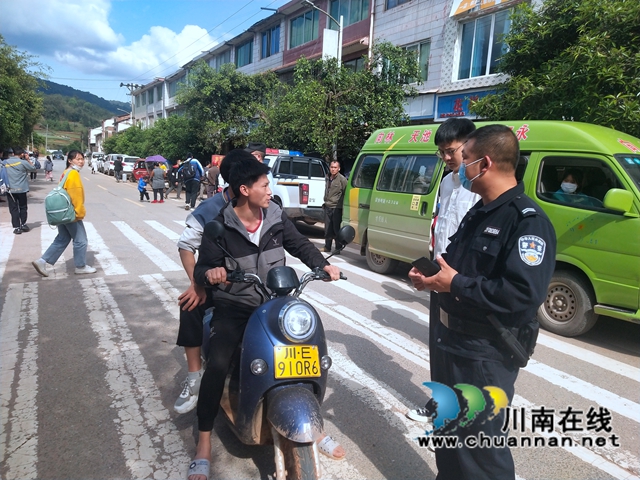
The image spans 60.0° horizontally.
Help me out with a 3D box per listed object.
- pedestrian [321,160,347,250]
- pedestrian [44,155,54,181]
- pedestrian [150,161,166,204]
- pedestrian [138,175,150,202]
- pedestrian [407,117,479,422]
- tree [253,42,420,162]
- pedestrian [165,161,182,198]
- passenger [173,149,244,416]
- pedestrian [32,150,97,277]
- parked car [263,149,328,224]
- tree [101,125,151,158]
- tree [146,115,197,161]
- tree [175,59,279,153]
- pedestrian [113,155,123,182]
[{"bbox_3d":[0.266,-0.613,9.850,0.460,1.670,0.300,5,8,23],"label":"pedestrian"},{"bbox_3d":[-16.190,-4.325,33.200,0.460,1.520,0.450,-1,8,-26],"label":"pedestrian"},{"bbox_3d":[-6.075,-2.250,20.800,0.520,1.580,0.420,1,8,-15],"label":"pedestrian"},{"bbox_3d":[-6.423,-1.876,20.300,0.420,1.020,0.360,5,8,20],"label":"pedestrian"},{"bbox_3d":[0.752,0.171,3.270,0.440,1.790,0.500,-5,10,-44],"label":"pedestrian"},{"bbox_3d":[0.469,-3.284,16.800,4.800,5.300,5.000,-1,8,-25],"label":"tree"},{"bbox_3d":[-6.154,-2.541,23.300,0.720,1.600,0.500,4,8,11],"label":"pedestrian"},{"bbox_3d":[-0.520,0.209,3.190,0.580,1.450,0.700,0,8,-23],"label":"passenger"},{"bbox_3d":[-3.303,-0.367,7.200,0.740,1.600,0.500,-2,9,-36],"label":"pedestrian"},{"bbox_3d":[-0.663,-1.312,14.080,1.830,1.900,5.200,-1,8,-26],"label":"parked car"},{"bbox_3d":[-18.488,-8.650,53.000,4.600,4.800,4.800,-1,8,-25],"label":"tree"},{"bbox_3d":[-9.265,-5.584,34.573,3.462,4.387,3.462,-1,8,-26],"label":"tree"},{"bbox_3d":[-4.018,-4.687,24.048,4.268,5.745,4.268,-1,8,-26],"label":"tree"},{"bbox_3d":[-12.564,-4.392,34.500,0.500,1.680,0.420,0,8,-20],"label":"pedestrian"}]

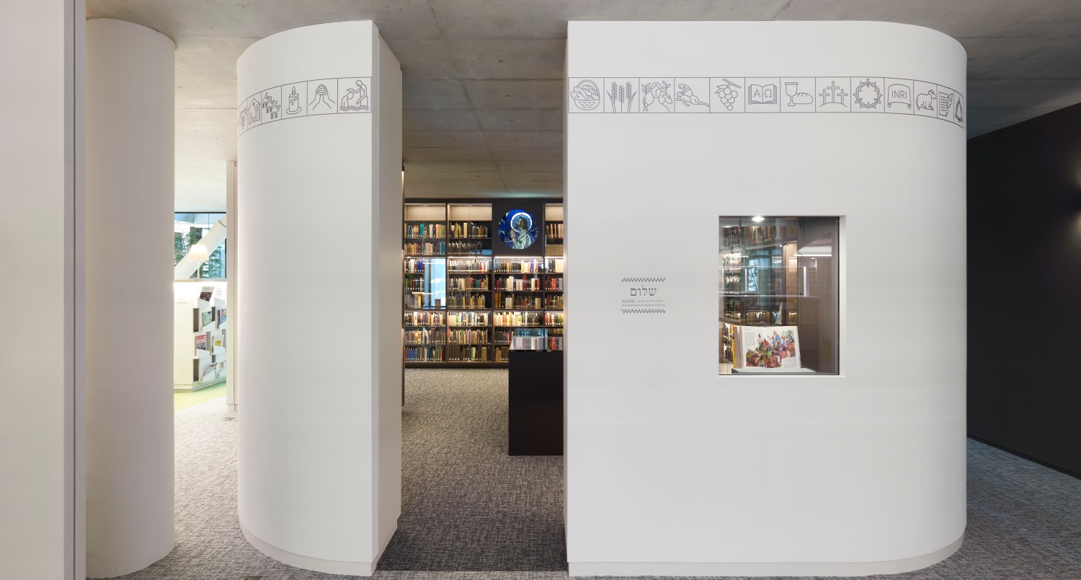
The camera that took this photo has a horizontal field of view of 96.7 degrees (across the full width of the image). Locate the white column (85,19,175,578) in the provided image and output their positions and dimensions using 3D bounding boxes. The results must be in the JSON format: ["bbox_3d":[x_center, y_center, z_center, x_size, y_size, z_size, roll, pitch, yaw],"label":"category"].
[{"bbox_3d":[-2.300,0.041,2.700,0.390,2.930,0.390,0,1,0],"label":"white column"}]

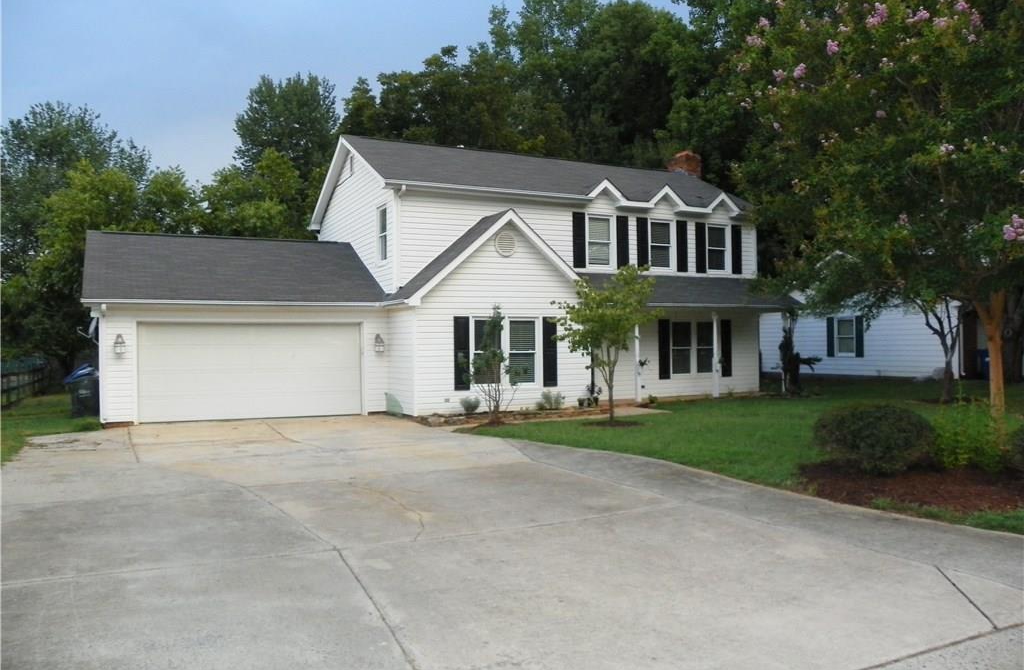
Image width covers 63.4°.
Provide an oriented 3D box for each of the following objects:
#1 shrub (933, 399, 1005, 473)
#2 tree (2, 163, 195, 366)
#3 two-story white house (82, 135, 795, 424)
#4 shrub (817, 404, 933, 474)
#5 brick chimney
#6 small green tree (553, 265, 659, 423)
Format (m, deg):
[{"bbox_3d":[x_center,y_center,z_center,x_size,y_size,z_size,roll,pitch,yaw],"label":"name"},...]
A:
[{"bbox_3d":[5.181,1.158,9.400,0.750,0.820,0.720,0,-1,-26],"label":"shrub"},{"bbox_3d":[-18.292,-2.792,37.000,8.200,9.900,8.000,0,-1,-26],"label":"tree"},{"bbox_3d":[-1.908,-1.800,23.615,18.210,7.630,9.750,0,-1,-26],"label":"two-story white house"},{"bbox_3d":[4.103,1.169,9.400,1.320,0.780,1.280,0,-1,-26],"label":"shrub"},{"bbox_3d":[5.912,-5.664,28.195,0.650,1.030,1.040,0,-1,-26],"label":"brick chimney"},{"bbox_3d":[1.930,0.175,17.100,2.100,3.250,2.100,0,-1,0],"label":"small green tree"}]

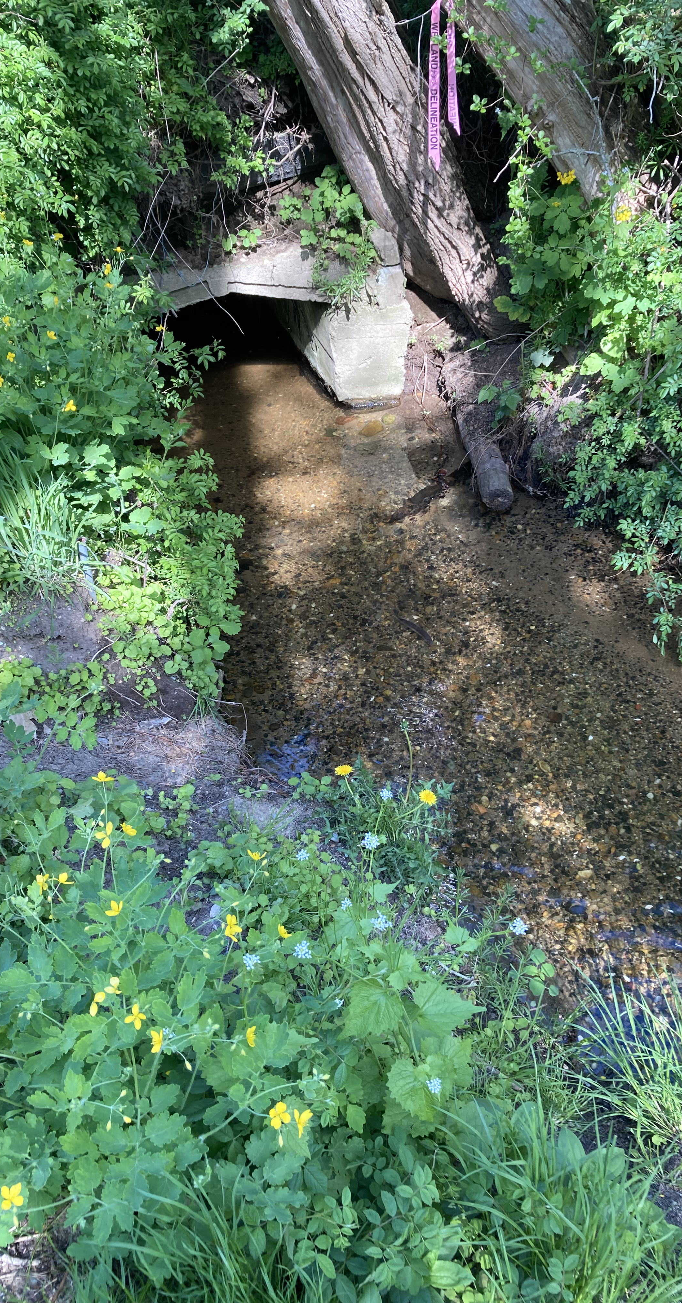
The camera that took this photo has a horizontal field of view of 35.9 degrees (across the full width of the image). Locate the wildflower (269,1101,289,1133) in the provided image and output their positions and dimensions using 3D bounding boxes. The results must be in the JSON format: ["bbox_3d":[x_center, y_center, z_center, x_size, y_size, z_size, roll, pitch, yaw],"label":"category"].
[{"bbox_3d":[-0.062,0.463,1.050,0.025,0.012,0.027,-13,71,-31],"label":"wildflower"}]

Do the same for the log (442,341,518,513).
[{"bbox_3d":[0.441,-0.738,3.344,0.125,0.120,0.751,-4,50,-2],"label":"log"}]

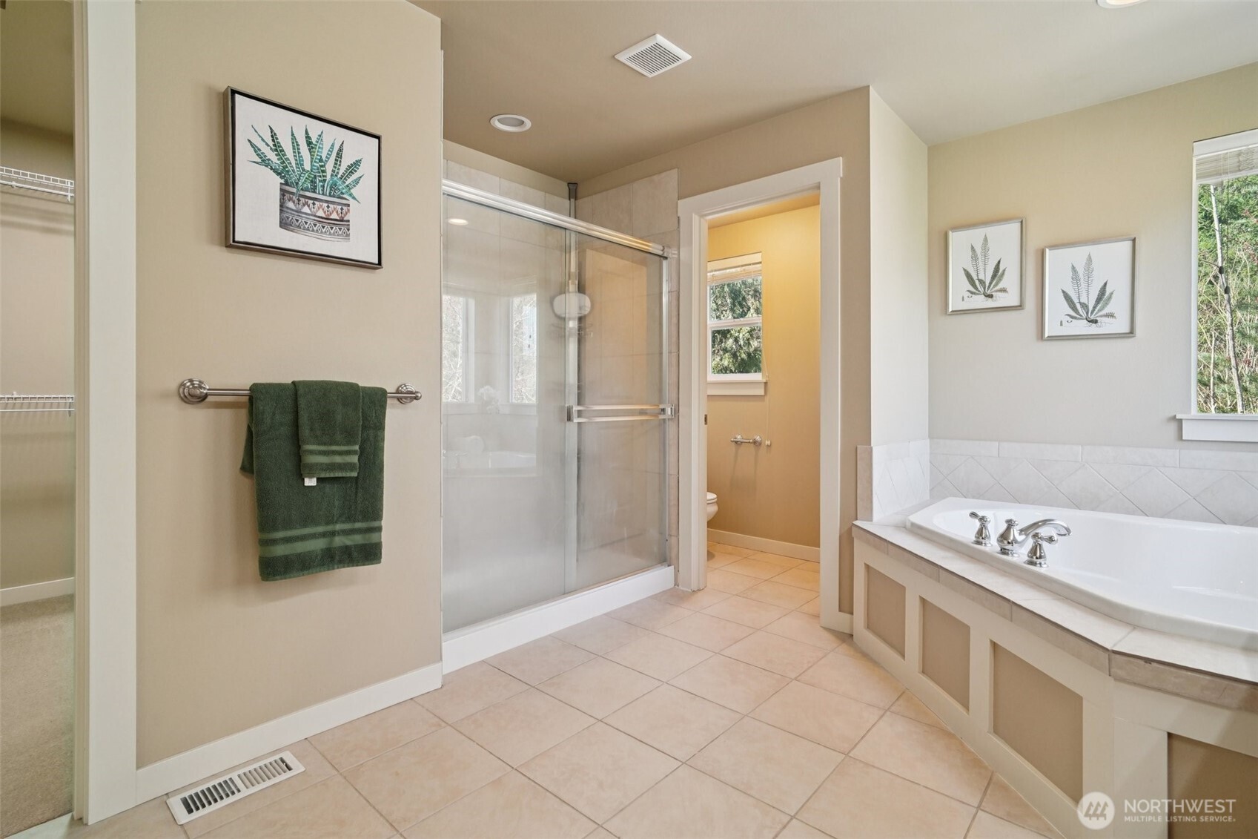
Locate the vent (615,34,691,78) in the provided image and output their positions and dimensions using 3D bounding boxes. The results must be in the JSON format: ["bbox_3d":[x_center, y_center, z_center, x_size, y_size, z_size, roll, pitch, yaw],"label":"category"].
[{"bbox_3d":[0.101,-1.480,2.285,0.217,0.020,0.217,0,1,42],"label":"vent"}]

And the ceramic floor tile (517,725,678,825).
[{"bbox_3d":[-0.081,0.972,1.563,0.328,0.010,0.335,0,0,42],"label":"ceramic floor tile"}]

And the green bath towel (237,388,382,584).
[{"bbox_3d":[-0.961,0.184,1.741,0.085,0.578,0.405,0,1,42],"label":"green bath towel"}]

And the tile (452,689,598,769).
[{"bbox_3d":[-0.351,1.029,1.891,0.336,0.010,0.336,0,0,42],"label":"tile"}]

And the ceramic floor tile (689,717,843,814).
[{"bbox_3d":[0.415,1.030,1.684,0.336,0.010,0.336,0,0,42],"label":"ceramic floor tile"}]

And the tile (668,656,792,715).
[{"bbox_3d":[0.384,0.998,2.122,0.338,0.010,0.338,0,1,42],"label":"tile"}]

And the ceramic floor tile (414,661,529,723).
[{"bbox_3d":[-0.577,0.972,2.009,0.328,0.010,0.335,0,0,42],"label":"ceramic floor tile"}]

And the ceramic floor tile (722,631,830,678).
[{"bbox_3d":[0.605,0.972,2.323,0.328,0.010,0.335,0,0,42],"label":"ceramic floor tile"}]

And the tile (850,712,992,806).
[{"bbox_3d":[0.867,0.972,1.625,0.328,0.010,0.335,0,0,42],"label":"tile"}]

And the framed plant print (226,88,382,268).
[{"bbox_3d":[-0.992,-0.718,1.736,0.042,0.430,0.425,0,0,42],"label":"framed plant print"}]

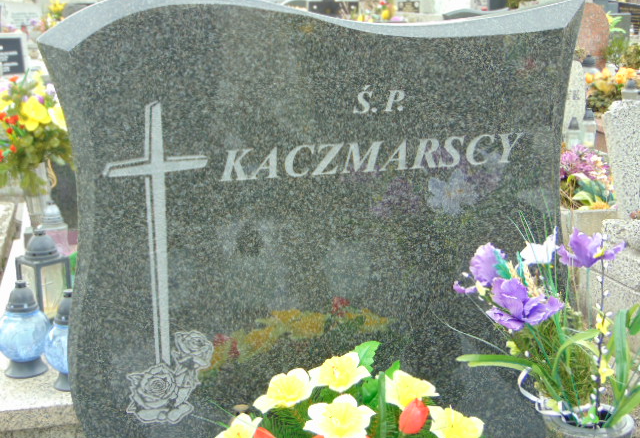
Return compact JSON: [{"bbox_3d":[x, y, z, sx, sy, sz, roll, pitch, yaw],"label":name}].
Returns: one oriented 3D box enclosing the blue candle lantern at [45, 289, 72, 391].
[{"bbox_3d":[-0.513,0.246,2.300,0.109,0.201,0.109,-3,13,-12],"label":"blue candle lantern"}]

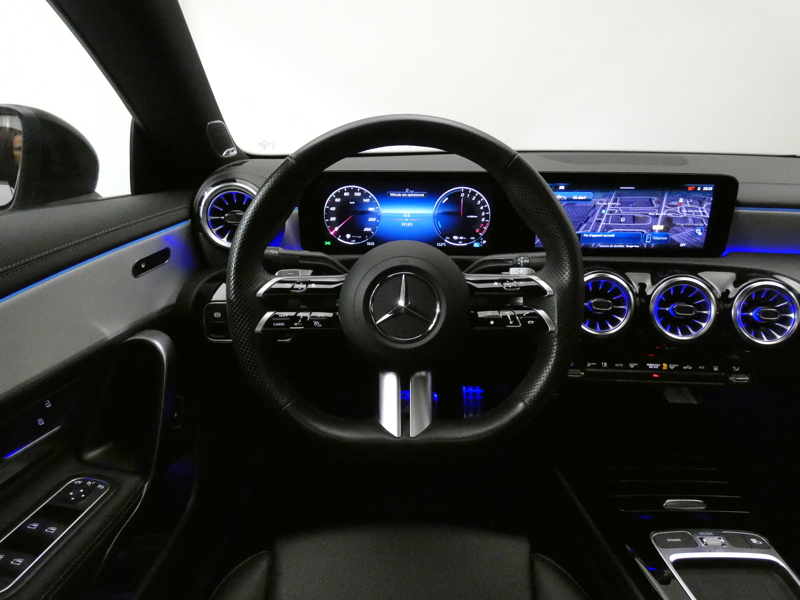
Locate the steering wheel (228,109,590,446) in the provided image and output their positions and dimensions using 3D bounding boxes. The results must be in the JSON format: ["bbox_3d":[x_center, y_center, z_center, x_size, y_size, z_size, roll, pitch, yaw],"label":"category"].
[{"bbox_3d":[0.004,-0.026,0.499,0.372,0.352,0.100,0,-11,2],"label":"steering wheel"}]

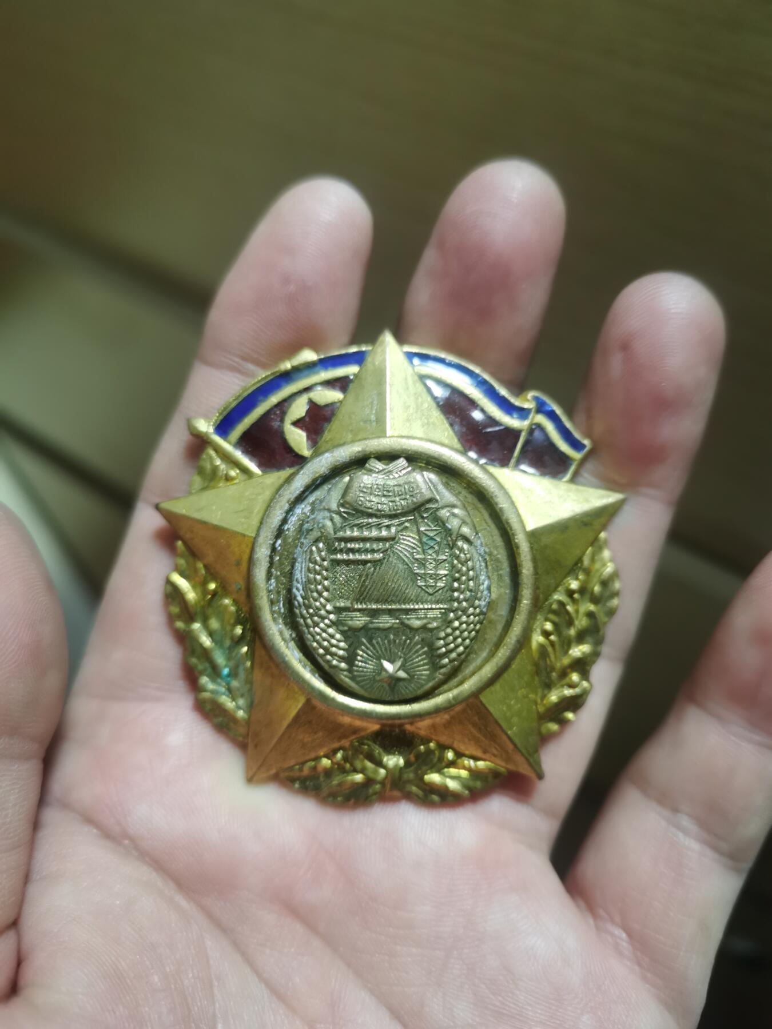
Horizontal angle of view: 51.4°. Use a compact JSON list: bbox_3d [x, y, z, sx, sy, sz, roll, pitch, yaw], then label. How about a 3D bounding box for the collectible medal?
[{"bbox_3d":[0.001,0.006,0.098,0.057,0.009,0.058,-1,88,1],"label":"collectible medal"}]

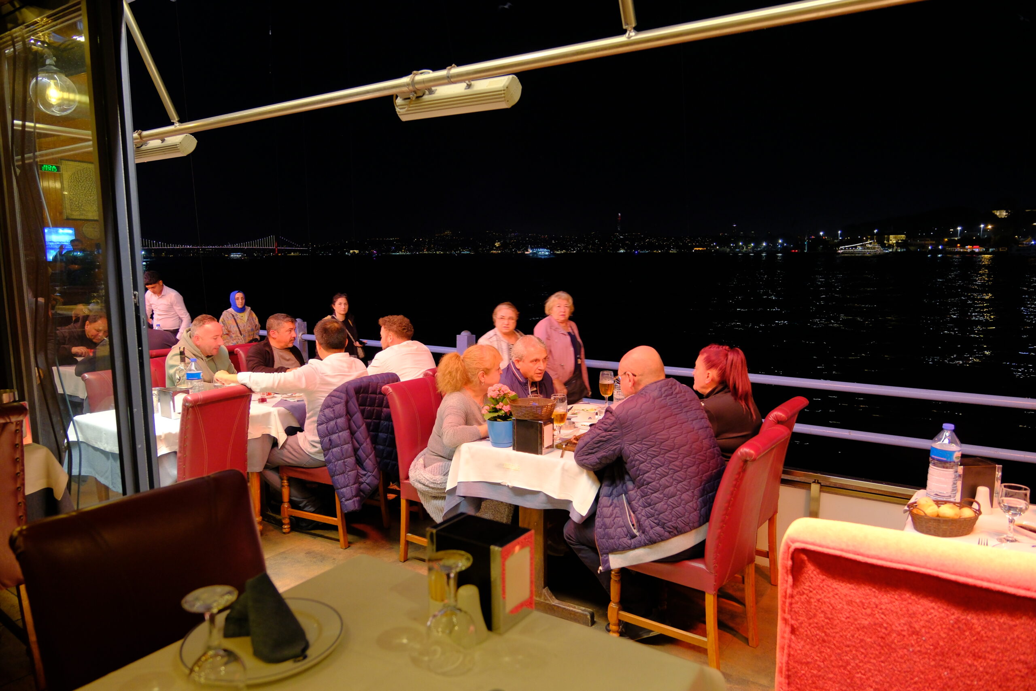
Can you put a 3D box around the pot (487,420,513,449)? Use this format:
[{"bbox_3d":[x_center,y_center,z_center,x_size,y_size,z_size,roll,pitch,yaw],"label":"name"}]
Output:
[{"bbox_3d":[-0.083,0.461,3.610,0.146,0.132,0.146,0,8,0],"label":"pot"}]

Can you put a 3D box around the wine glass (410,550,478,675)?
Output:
[{"bbox_3d":[-0.108,0.421,1.102,0.079,0.164,0.079,4,9,30],"label":"wine glass"}]

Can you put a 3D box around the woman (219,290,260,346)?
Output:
[{"bbox_3d":[-2.719,0.251,6.798,0.440,1.570,0.300,-6,9,-35],"label":"woman"}]

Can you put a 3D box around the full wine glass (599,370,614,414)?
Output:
[{"bbox_3d":[0.502,0.269,3.918,0.078,0.220,0.078,0,8,0],"label":"full wine glass"}]

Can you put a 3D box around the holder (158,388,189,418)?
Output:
[{"bbox_3d":[-2.156,0.358,4.325,0.160,0.164,0.126,4,9,31],"label":"holder"}]

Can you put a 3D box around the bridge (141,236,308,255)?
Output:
[{"bbox_3d":[-2420.456,-770.881,5330.000,1560.000,165.000,33.000,-5,9,-32],"label":"bridge"}]

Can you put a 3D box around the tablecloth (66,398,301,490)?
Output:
[{"bbox_3d":[-2.151,0.618,4.417,0.970,0.390,0.910,4,9,31],"label":"tablecloth"}]

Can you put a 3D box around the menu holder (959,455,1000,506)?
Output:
[{"bbox_3d":[1.720,0.516,2.622,0.152,0.158,0.122,1,8,8],"label":"menu holder"}]

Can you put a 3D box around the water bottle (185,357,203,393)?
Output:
[{"bbox_3d":[-2.131,0.256,4.519,0.090,0.315,0.090,4,9,31],"label":"water bottle"}]

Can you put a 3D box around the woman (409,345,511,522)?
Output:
[{"bbox_3d":[-0.227,0.587,3.761,0.740,1.200,0.500,4,9,27],"label":"woman"}]

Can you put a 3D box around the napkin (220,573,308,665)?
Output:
[{"bbox_3d":[-0.437,0.462,1.205,0.155,0.122,0.085,4,9,31],"label":"napkin"}]

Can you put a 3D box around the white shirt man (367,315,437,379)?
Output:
[{"bbox_3d":[-0.969,0.440,5.011,0.800,1.345,0.520,4,9,32],"label":"white shirt man"}]

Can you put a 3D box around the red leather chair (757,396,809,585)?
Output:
[{"bbox_3d":[1.108,0.732,3.519,0.570,0.965,0.460,5,9,35],"label":"red leather chair"}]

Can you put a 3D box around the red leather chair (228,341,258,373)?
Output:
[{"bbox_3d":[-1.968,0.511,5.768,0.580,1.010,0.460,4,9,31],"label":"red leather chair"}]

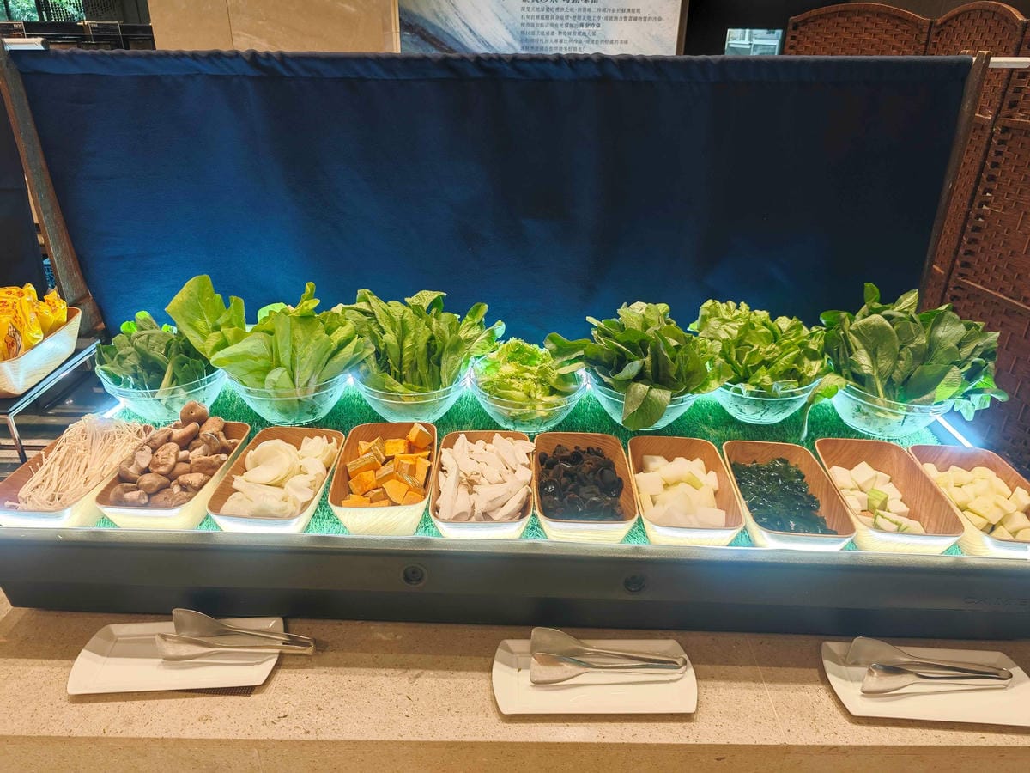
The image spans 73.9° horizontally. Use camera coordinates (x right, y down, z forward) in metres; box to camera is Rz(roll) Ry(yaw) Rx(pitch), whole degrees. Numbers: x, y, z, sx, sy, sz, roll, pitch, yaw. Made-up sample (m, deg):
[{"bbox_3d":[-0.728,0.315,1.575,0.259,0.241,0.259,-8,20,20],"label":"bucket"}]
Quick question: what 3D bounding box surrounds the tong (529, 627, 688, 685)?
[{"bbox_3d":[0.132,0.384,0.973,0.225,0.049,0.067,2,25,2],"label":"tong"}]

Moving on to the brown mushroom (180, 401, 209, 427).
[{"bbox_3d":[-0.546,0.046,1.166,0.050,0.041,0.045,2,28,0],"label":"brown mushroom"}]

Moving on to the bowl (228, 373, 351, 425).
[{"bbox_3d":[-0.447,0.009,1.377,0.225,0.107,0.225,1,27,0],"label":"bowl"}]

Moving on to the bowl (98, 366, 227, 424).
[{"bbox_3d":[-0.699,0.004,1.381,0.225,0.107,0.225,1,27,0],"label":"bowl"}]

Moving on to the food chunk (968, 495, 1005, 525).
[{"bbox_3d":[0.748,0.195,1.085,0.041,0.030,0.039,-11,27,-23],"label":"food chunk"}]

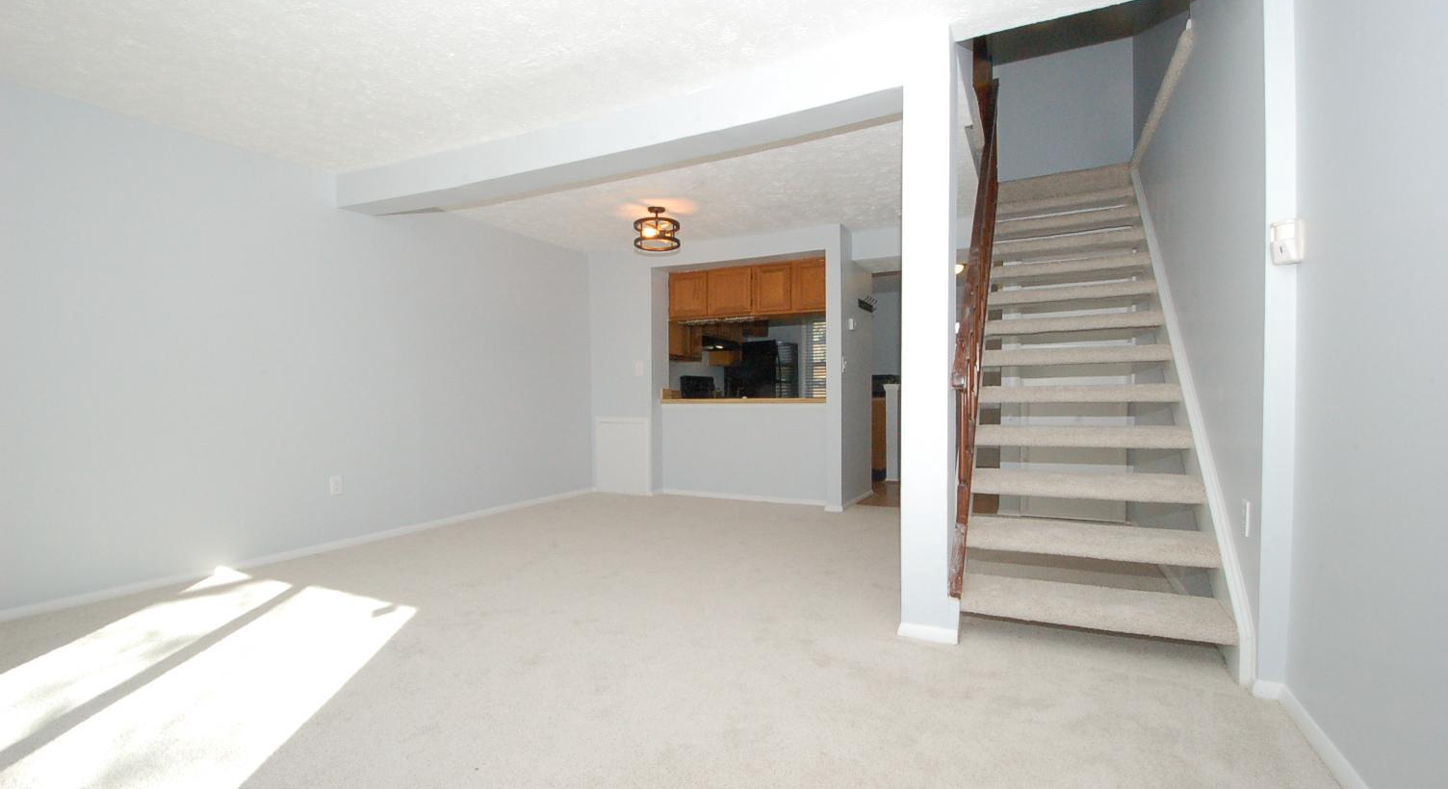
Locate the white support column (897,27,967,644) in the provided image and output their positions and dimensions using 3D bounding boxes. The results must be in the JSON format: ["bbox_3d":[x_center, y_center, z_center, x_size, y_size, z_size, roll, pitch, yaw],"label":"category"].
[{"bbox_3d":[0.862,-0.233,2.503,0.201,2.432,0.241,0,1,27],"label":"white support column"}]

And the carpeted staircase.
[{"bbox_3d":[1.969,-0.371,3.369,0.880,2.620,2.700,0,0,27],"label":"carpeted staircase"}]

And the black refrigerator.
[{"bbox_3d":[0.556,0.103,8.808,0.780,1.700,0.790,0,0,27],"label":"black refrigerator"}]

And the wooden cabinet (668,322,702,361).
[{"bbox_3d":[-0.603,-0.780,7.064,0.330,0.760,0.760,0,0,27],"label":"wooden cabinet"}]

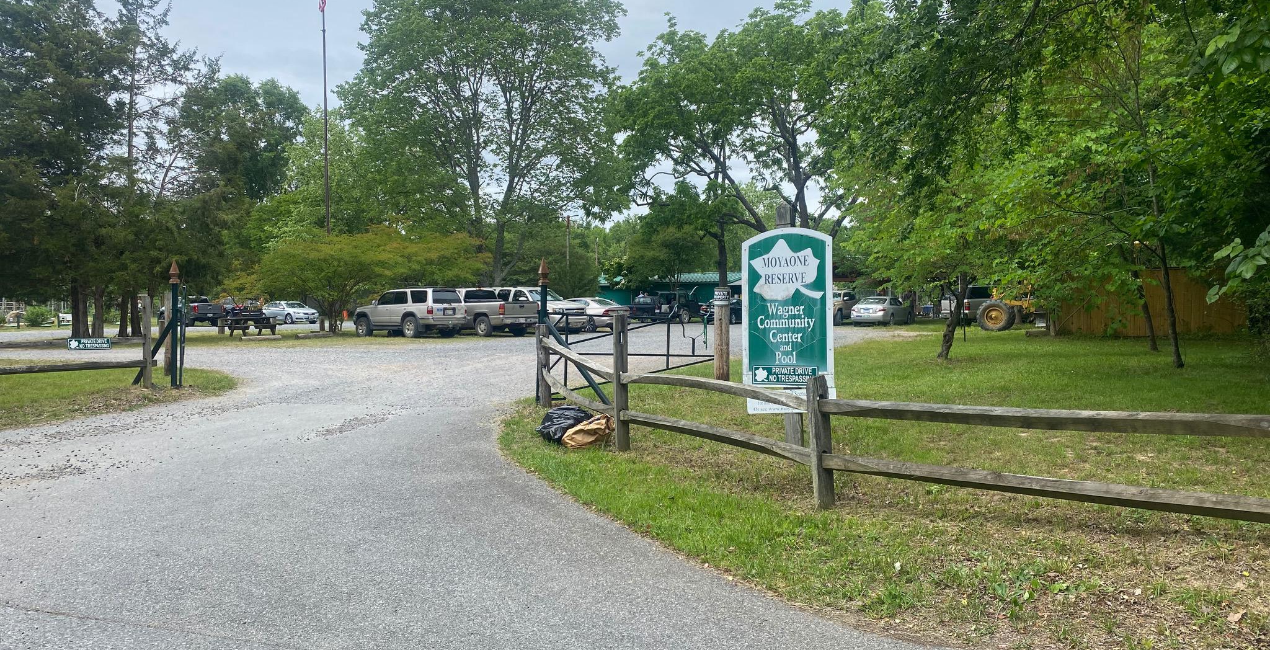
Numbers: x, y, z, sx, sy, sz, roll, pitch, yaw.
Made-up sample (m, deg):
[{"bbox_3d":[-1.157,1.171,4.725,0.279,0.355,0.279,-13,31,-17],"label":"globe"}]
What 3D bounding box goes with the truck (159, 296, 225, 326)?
[{"bbox_3d":[-27.304,-0.853,58.571,5.500,1.860,1.930,1,2,42],"label":"truck"}]

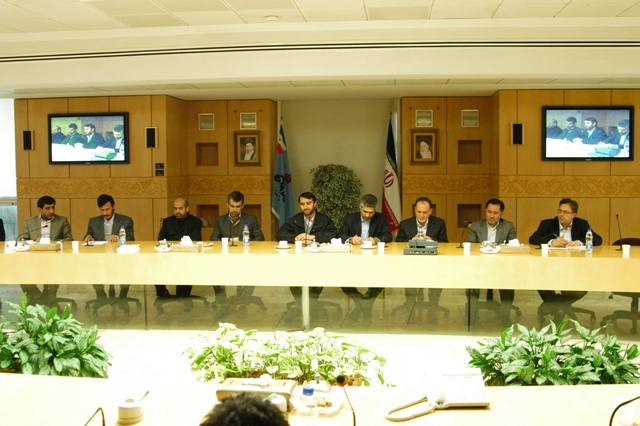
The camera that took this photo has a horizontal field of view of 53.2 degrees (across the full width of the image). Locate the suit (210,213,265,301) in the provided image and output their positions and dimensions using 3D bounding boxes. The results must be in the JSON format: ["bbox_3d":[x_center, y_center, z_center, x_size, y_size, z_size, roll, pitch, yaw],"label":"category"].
[{"bbox_3d":[-0.896,0.473,6.950,0.580,0.960,0.600,0,3,5],"label":"suit"}]

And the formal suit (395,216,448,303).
[{"bbox_3d":[1.124,0.541,7.050,0.560,1.020,0.620,0,3,0],"label":"formal suit"}]

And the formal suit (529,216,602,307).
[{"bbox_3d":[2.464,0.495,6.420,0.720,0.920,0.660,1,3,15],"label":"formal suit"}]

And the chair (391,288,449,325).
[{"bbox_3d":[1.022,0.627,6.524,0.630,0.860,0.630,0,5,5],"label":"chair"}]

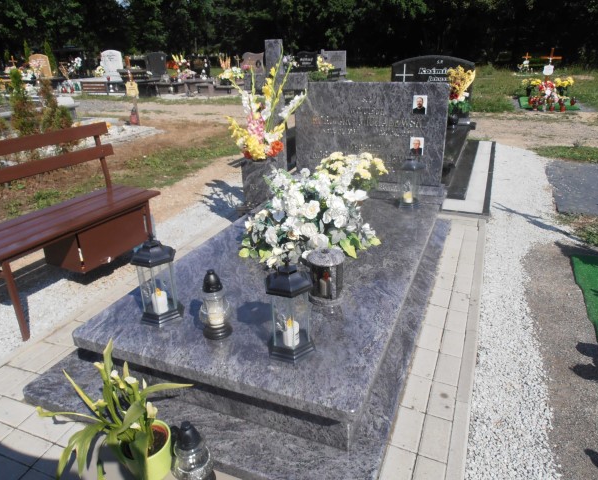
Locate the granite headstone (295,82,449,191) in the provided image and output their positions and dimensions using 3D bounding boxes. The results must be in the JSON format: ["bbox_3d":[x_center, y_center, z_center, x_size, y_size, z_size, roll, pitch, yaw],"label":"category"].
[{"bbox_3d":[0.550,-0.868,3.574,1.210,0.760,0.090,9,26,21],"label":"granite headstone"}]

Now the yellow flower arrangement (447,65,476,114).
[{"bbox_3d":[1.895,-1.761,5.191,0.300,0.560,0.260,9,26,21],"label":"yellow flower arrangement"}]

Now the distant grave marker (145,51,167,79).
[{"bbox_3d":[-4.093,-5.027,12.746,0.660,0.740,0.120,7,25,17],"label":"distant grave marker"}]

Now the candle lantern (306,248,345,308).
[{"bbox_3d":[0.132,0.171,2.074,0.165,0.227,0.165,9,26,21],"label":"candle lantern"}]

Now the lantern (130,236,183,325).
[{"bbox_3d":[-0.614,0.154,1.934,0.210,0.395,0.185,9,26,21],"label":"lantern"}]

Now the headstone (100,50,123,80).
[{"bbox_3d":[-5.709,-5.313,13.510,0.760,0.850,0.120,7,25,17],"label":"headstone"}]

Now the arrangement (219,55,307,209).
[{"bbox_3d":[-0.251,-0.840,3.554,0.680,1.170,0.440,9,26,21],"label":"arrangement"}]

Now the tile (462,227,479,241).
[{"bbox_3d":[1.276,-0.011,3.296,0.100,0.055,0.195,9,26,21],"label":"tile"}]

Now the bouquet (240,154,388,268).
[{"bbox_3d":[0.107,-0.159,2.503,0.720,0.480,0.500,9,26,21],"label":"bouquet"}]

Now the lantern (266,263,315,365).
[{"bbox_3d":[-0.033,0.247,1.703,0.210,0.396,0.185,9,26,21],"label":"lantern"}]

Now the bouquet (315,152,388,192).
[{"bbox_3d":[0.385,-0.433,3.180,0.480,0.380,0.400,9,26,21],"label":"bouquet"}]

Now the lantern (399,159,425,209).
[{"bbox_3d":[0.835,-0.426,3.224,0.200,0.359,0.190,9,26,21],"label":"lantern"}]

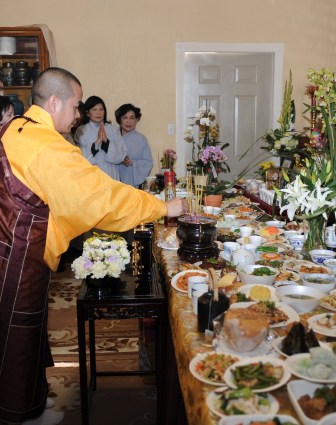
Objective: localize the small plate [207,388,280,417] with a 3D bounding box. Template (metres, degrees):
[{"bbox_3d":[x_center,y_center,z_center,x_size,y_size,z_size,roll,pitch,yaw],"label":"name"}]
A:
[{"bbox_3d":[0.165,0.415,1.089,0.168,0.035,0.168,-1,11,0],"label":"small plate"}]

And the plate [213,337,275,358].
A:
[{"bbox_3d":[0.216,0.388,1.422,0.172,0.022,0.172,0,11,0],"label":"plate"}]

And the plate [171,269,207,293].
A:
[{"bbox_3d":[0.092,0.272,1.983,0.163,0.030,0.163,-1,11,-3],"label":"plate"}]

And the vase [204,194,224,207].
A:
[{"bbox_3d":[0.340,-0.084,3.633,0.128,0.100,0.128,-2,11,-5],"label":"vase"}]

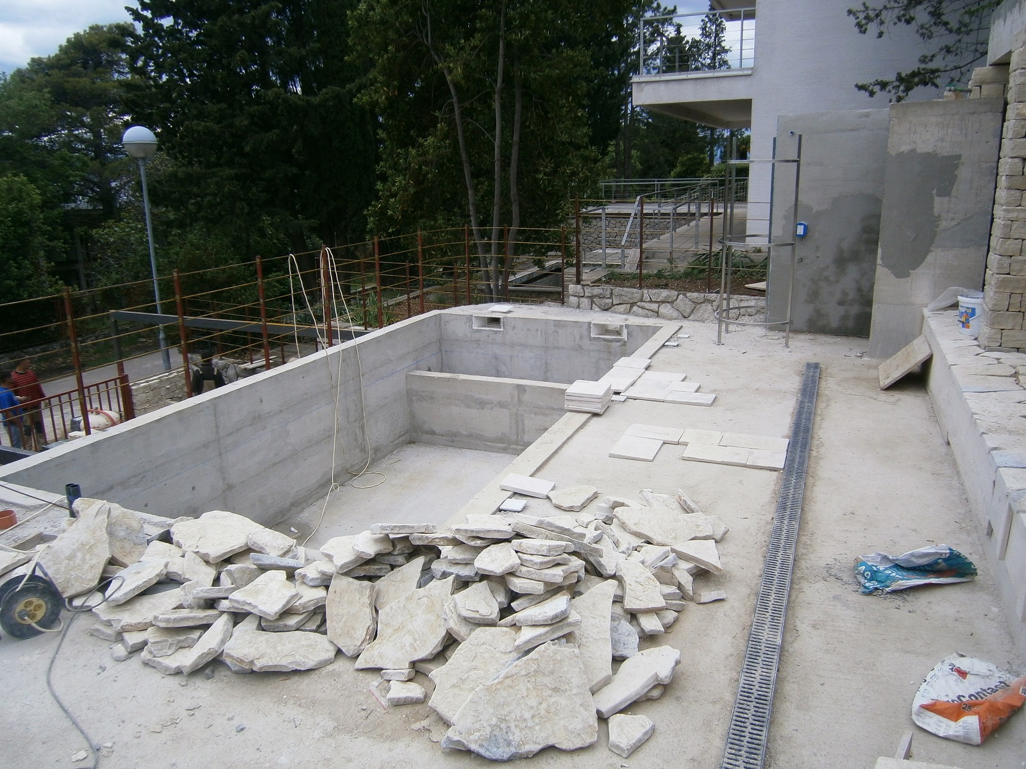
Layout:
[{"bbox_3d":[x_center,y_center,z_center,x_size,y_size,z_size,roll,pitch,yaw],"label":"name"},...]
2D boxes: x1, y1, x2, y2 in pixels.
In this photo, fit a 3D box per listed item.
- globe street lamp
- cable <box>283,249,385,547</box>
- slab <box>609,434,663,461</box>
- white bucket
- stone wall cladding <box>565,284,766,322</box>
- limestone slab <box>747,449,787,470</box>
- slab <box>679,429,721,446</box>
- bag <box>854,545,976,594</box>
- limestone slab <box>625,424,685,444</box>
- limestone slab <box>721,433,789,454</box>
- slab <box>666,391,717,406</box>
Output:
[{"bbox_3d":[-5.234,-1.862,11.220,0.510,3.600,0.510,5,17,22],"label":"globe street lamp"},{"bbox_3d":[-2.134,-0.026,8.527,0.900,2.750,2.000,5,17,22],"label":"cable"},{"bbox_3d":[0.882,0.454,5.486,0.314,0.025,0.402,5,17,22],"label":"slab"},{"bbox_3d":[3.793,-0.580,6.359,0.275,0.315,0.275,-1,15,0],"label":"white bucket"},{"bbox_3d":[2.027,-1.115,10.440,2.800,0.360,0.250,8,18,29],"label":"stone wall cladding"},{"bbox_3d":[1.716,0.510,5.219,0.231,0.025,0.305,5,17,22],"label":"limestone slab"},{"bbox_3d":[1.384,0.397,5.664,0.274,0.027,0.283,5,17,22],"label":"slab"},{"bbox_3d":[1.913,0.892,3.733,0.550,0.100,0.240,-4,15,-7],"label":"bag"},{"bbox_3d":[1.059,0.370,5.775,0.408,0.025,0.290,5,17,22],"label":"limestone slab"},{"bbox_3d":[1.729,0.423,5.531,0.457,0.025,0.290,5,17,22],"label":"limestone slab"},{"bbox_3d":[1.526,0.125,6.605,0.389,0.027,0.298,6,17,26],"label":"slab"}]

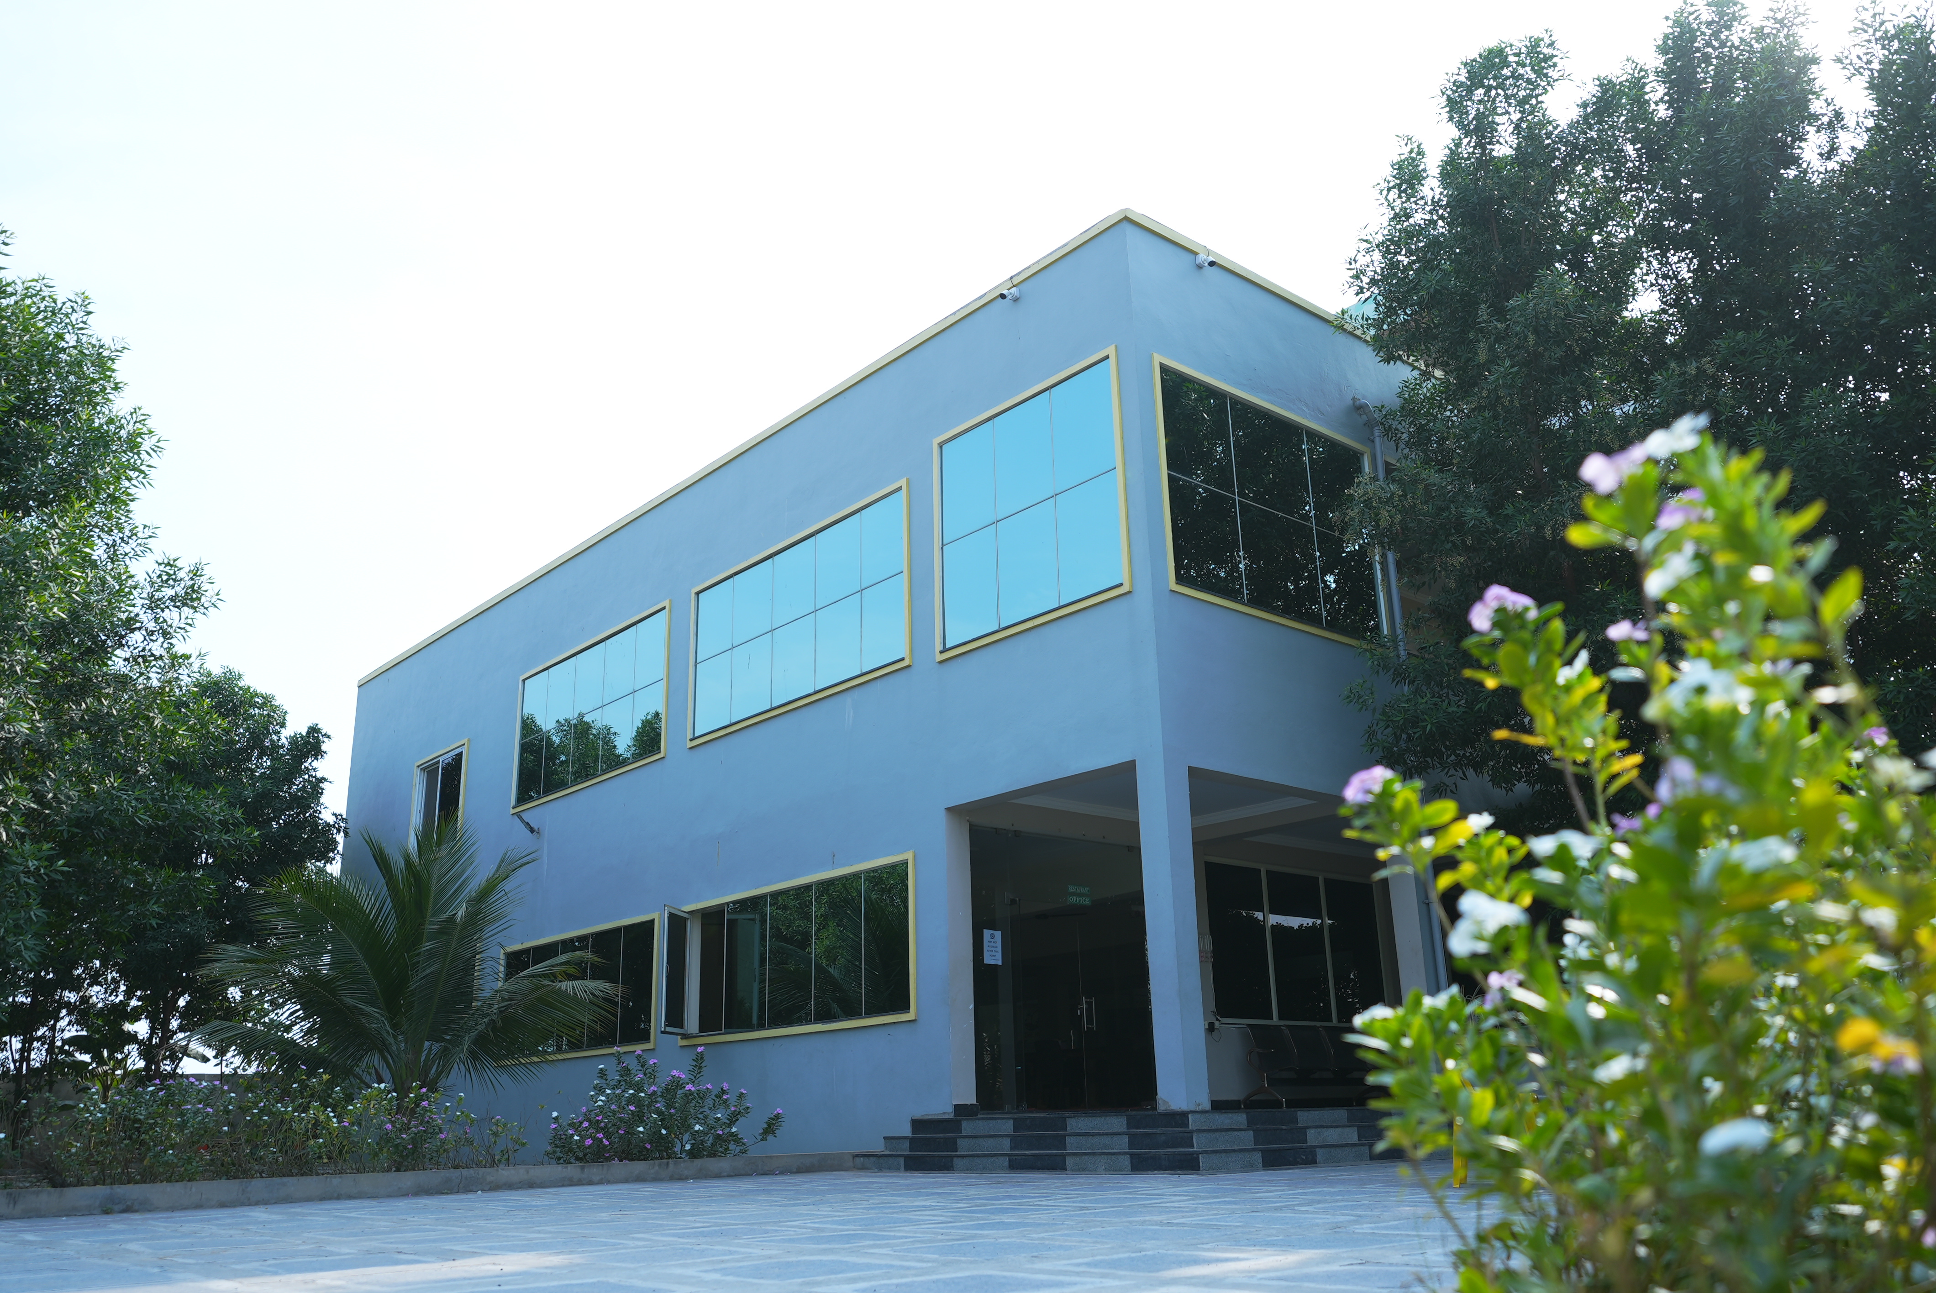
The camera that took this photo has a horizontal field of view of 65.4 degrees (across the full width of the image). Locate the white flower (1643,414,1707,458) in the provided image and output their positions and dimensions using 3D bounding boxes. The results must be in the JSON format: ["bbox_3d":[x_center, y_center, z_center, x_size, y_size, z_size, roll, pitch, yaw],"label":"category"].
[{"bbox_3d":[0.470,-0.140,1.000,0.043,0.027,0.040,-10,-19,26],"label":"white flower"}]

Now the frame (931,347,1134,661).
[{"bbox_3d":[0.504,-1.219,13.460,0.130,2.243,2.443,13,-23,-39],"label":"frame"}]

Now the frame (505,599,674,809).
[{"bbox_3d":[-4.895,0.874,19.346,0.130,1.945,4.087,13,-23,-39],"label":"frame"}]

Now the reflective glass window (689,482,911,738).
[{"bbox_3d":[-1.873,-0.240,16.082,0.080,1.788,3.878,13,-23,-39],"label":"reflective glass window"}]

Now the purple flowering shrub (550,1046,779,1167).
[{"bbox_3d":[-2.385,3.587,11.792,1.750,0.920,1.300,2,-18,-11],"label":"purple flowering shrub"}]

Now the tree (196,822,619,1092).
[{"bbox_3d":[-5.503,3.347,14.754,3.900,3.100,3.500,5,-18,-19],"label":"tree"}]

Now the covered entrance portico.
[{"bbox_3d":[1.999,2.721,13.312,3.470,2.660,2.620,13,-23,-39],"label":"covered entrance portico"}]

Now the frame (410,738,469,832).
[{"bbox_3d":[-7.949,2.364,22.590,0.140,1.598,1.978,13,-23,-39],"label":"frame"}]

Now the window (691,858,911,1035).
[{"bbox_3d":[-1.782,3.095,15.044,0.080,1.349,3.891,13,-23,-39],"label":"window"}]

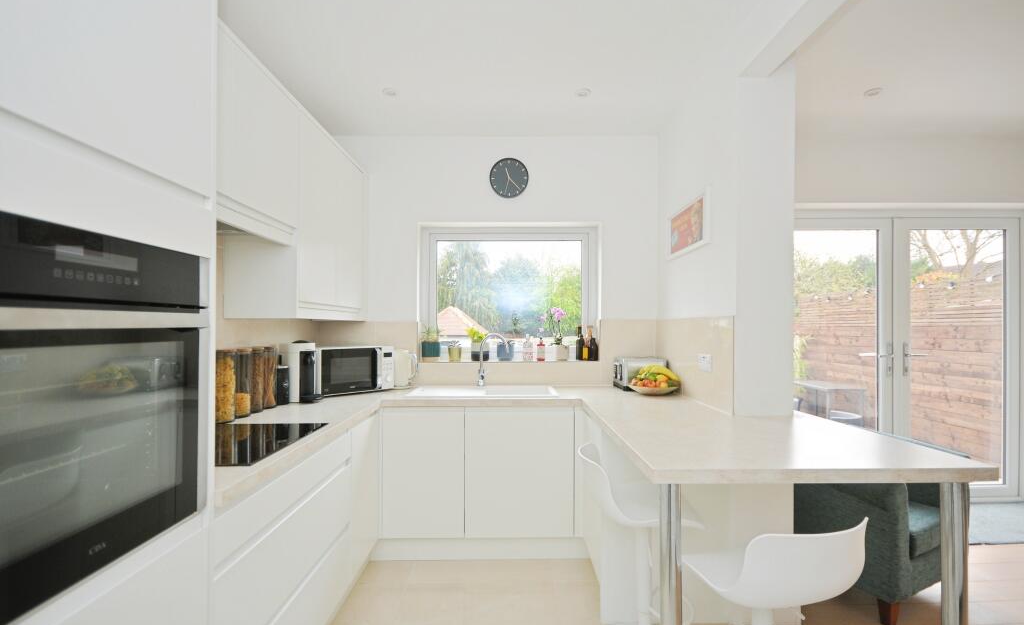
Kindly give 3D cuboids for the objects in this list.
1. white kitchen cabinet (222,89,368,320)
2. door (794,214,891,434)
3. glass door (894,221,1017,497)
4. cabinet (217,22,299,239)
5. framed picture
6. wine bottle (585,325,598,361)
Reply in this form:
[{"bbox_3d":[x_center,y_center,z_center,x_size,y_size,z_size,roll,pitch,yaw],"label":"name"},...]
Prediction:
[{"bbox_3d":[-1.138,-0.453,2.556,0.333,0.985,0.995,0,-1,0],"label":"white kitchen cabinet"},{"bbox_3d":[2.283,0.332,3.280,0.900,2.010,0.070,0,-1,0],"label":"door"},{"bbox_3d":[3.205,0.332,3.280,0.900,2.010,0.070,0,-1,0],"label":"glass door"},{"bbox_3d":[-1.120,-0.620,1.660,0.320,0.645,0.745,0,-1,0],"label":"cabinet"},{"bbox_3d":[0.968,-0.472,2.510,0.037,0.278,0.530,0,-1,0],"label":"framed picture"},{"bbox_3d":[0.546,0.205,3.110,0.083,0.245,0.083,0,-1,0],"label":"wine bottle"}]

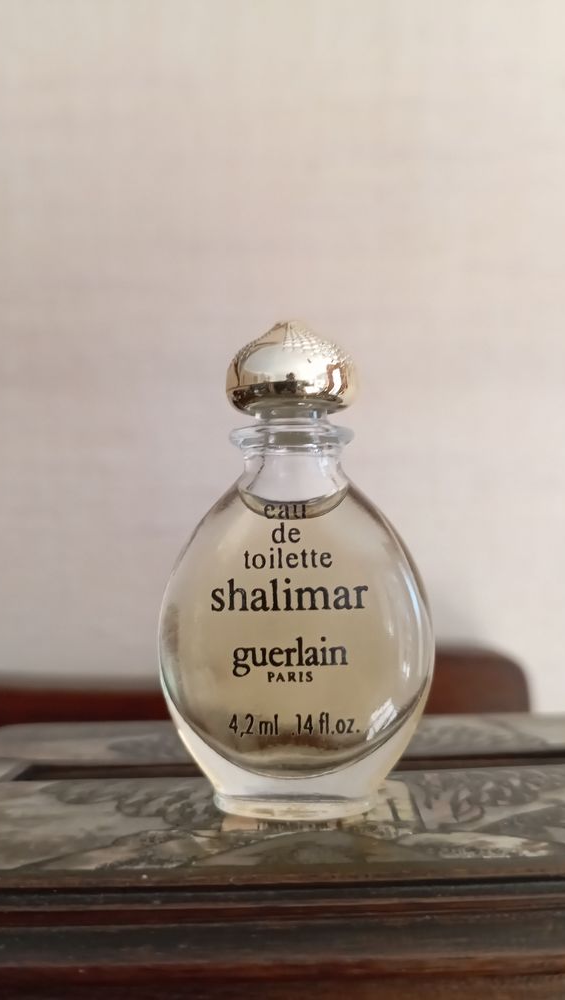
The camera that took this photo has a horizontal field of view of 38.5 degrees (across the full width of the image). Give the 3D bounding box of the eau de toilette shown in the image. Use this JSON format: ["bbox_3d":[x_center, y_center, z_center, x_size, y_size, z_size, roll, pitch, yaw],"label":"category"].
[{"bbox_3d":[0.001,0.007,0.088,0.030,0.052,0.016,-1,-2,5],"label":"eau de toilette"}]

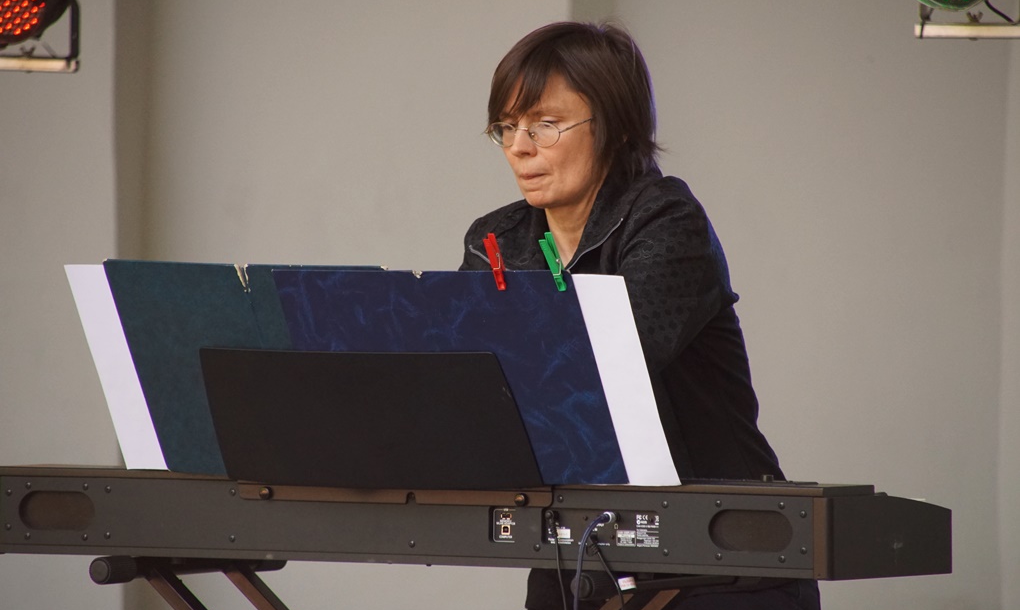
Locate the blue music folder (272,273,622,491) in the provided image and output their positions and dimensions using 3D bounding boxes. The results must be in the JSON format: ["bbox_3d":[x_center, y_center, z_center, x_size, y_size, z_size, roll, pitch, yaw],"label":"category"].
[{"bbox_3d":[-0.077,0.093,10.978,0.473,0.303,0.015,1,27,35],"label":"blue music folder"}]

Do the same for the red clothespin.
[{"bbox_3d":[-0.017,-0.055,10.846,0.011,0.076,0.023,1,27,35],"label":"red clothespin"}]

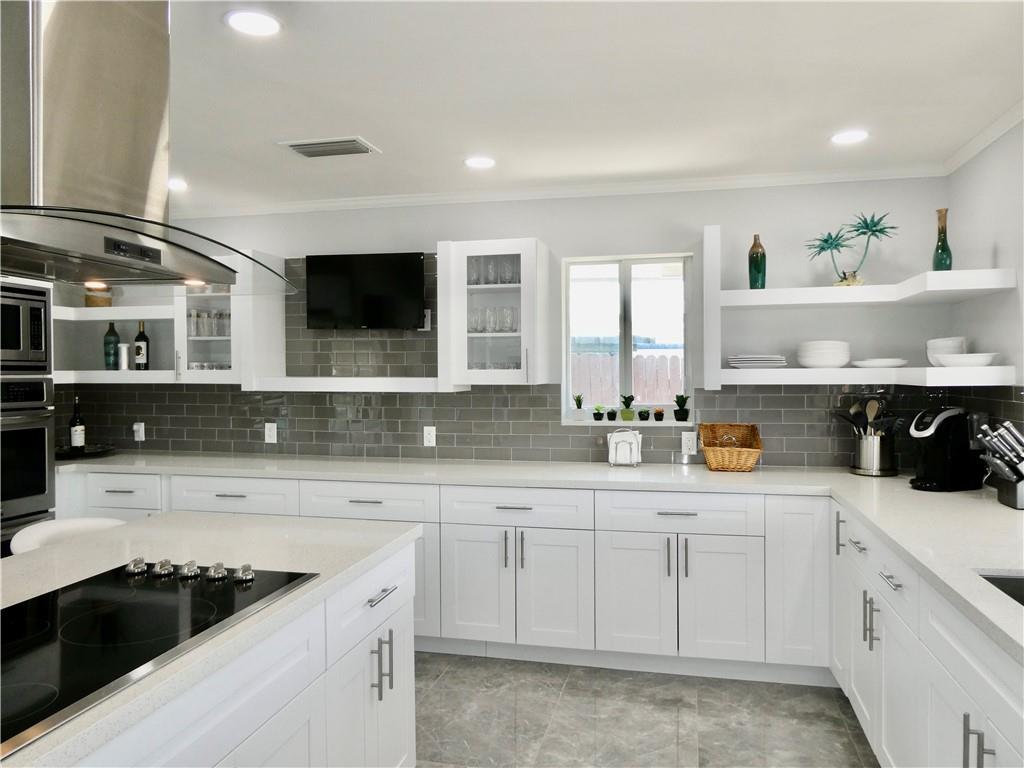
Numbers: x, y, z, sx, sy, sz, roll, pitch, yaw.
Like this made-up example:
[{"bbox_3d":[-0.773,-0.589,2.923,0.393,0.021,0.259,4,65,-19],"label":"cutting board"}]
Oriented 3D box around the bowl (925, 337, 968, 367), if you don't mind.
[{"bbox_3d":[2.011,-0.147,3.285,0.160,0.140,0.160,0,2,13],"label":"bowl"}]

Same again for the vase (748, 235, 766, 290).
[{"bbox_3d":[1.228,-0.607,3.554,0.083,0.288,0.083,0,1,13],"label":"vase"}]

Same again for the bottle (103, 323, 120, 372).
[{"bbox_3d":[-2.512,-0.234,4.463,0.087,0.298,0.087,0,2,13],"label":"bottle"}]

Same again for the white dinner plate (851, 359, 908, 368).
[{"bbox_3d":[1.784,-0.098,3.446,0.245,0.040,0.245,0,1,13],"label":"white dinner plate"}]

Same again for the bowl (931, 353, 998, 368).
[{"bbox_3d":[1.973,-0.104,3.072,0.225,0.063,0.225,0,1,13],"label":"bowl"}]

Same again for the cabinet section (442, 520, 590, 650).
[{"bbox_3d":[0.084,0.964,3.707,0.762,0.566,0.570,0,1,13],"label":"cabinet section"}]

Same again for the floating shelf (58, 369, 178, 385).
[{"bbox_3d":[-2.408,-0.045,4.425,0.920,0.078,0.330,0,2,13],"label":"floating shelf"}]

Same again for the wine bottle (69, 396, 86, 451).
[{"bbox_3d":[-2.668,0.250,4.366,0.082,0.330,0.082,0,1,13],"label":"wine bottle"}]

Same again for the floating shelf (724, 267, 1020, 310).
[{"bbox_3d":[1.596,-0.435,3.398,1.144,0.080,0.760,0,1,13],"label":"floating shelf"}]

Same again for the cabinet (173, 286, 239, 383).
[{"bbox_3d":[-1.781,-0.382,4.369,0.455,0.760,0.340,0,1,13],"label":"cabinet"}]

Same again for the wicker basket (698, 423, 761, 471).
[{"bbox_3d":[1.124,0.326,3.670,0.295,0.228,0.250,0,2,13],"label":"wicker basket"}]

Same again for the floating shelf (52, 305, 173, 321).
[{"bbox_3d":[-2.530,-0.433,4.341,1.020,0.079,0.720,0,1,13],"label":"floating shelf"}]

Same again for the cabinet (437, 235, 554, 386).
[{"bbox_3d":[-0.088,-0.376,3.879,0.530,0.765,0.356,0,2,13],"label":"cabinet"}]

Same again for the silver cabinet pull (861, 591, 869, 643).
[{"bbox_3d":[1.246,0.812,2.479,0.036,0.178,0.013,0,1,13],"label":"silver cabinet pull"}]

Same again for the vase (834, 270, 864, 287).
[{"bbox_3d":[1.637,-0.508,3.452,0.140,0.090,0.110,0,1,13],"label":"vase"}]

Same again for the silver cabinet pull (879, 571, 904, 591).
[{"bbox_3d":[1.173,0.609,2.193,0.036,0.012,0.174,0,2,13],"label":"silver cabinet pull"}]

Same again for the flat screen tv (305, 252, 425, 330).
[{"bbox_3d":[-0.865,-0.542,4.172,0.735,0.440,0.070,0,1,13],"label":"flat screen tv"}]

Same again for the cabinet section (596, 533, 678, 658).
[{"bbox_3d":[0.641,0.962,3.575,0.379,0.565,0.570,0,1,13],"label":"cabinet section"}]

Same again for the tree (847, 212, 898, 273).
[{"bbox_3d":[1.761,-0.689,3.473,0.230,0.285,0.190,0,2,13],"label":"tree"}]

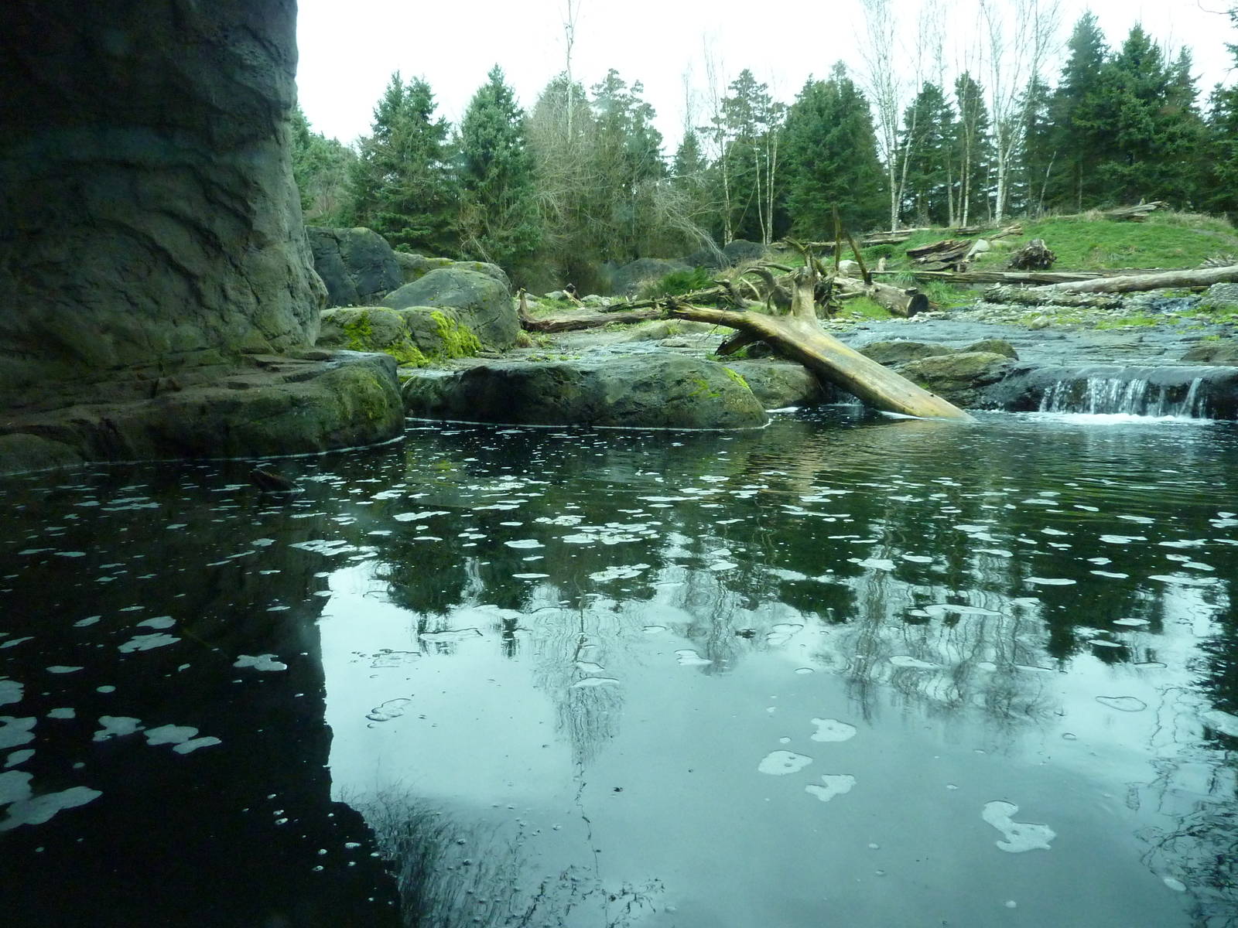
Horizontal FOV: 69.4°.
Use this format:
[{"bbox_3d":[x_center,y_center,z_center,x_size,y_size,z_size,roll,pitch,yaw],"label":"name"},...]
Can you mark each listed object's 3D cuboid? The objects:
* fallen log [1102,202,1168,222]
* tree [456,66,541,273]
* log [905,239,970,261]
[{"bbox_3d":[19.302,-9.484,33.455,2.787,0.450,0.700,-11,10,-15],"label":"fallen log"},{"bbox_3d":[-4.418,-10.561,32.864,3.124,7.739,3.124,-2,8,-7],"label":"tree"},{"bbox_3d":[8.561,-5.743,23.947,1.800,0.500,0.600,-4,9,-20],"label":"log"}]

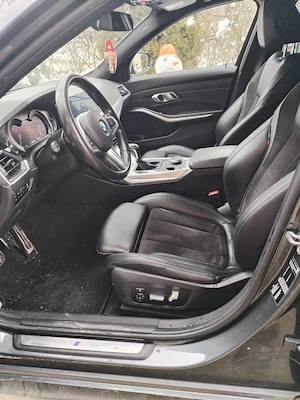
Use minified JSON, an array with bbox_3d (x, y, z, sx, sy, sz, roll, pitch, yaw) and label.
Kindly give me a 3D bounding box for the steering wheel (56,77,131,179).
[{"bbox_3d":[-0.183,-0.227,0.993,0.100,0.370,0.370,-21,23,21],"label":"steering wheel"}]

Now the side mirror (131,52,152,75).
[{"bbox_3d":[-0.079,-0.940,2.075,0.130,0.145,0.220,7,31,27],"label":"side mirror"}]

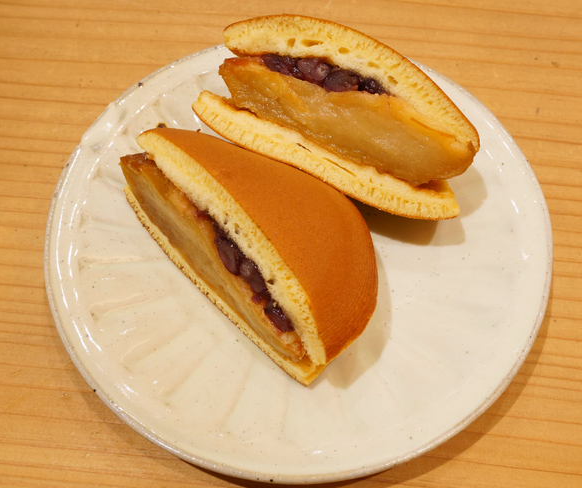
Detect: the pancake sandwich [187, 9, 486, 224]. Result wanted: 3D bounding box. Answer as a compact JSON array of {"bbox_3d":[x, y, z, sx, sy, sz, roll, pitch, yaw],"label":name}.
[{"bbox_3d":[0.014,-0.046,0.266,0.102,0.048,0.054,21,90,-18],"label":"pancake sandwich"}]

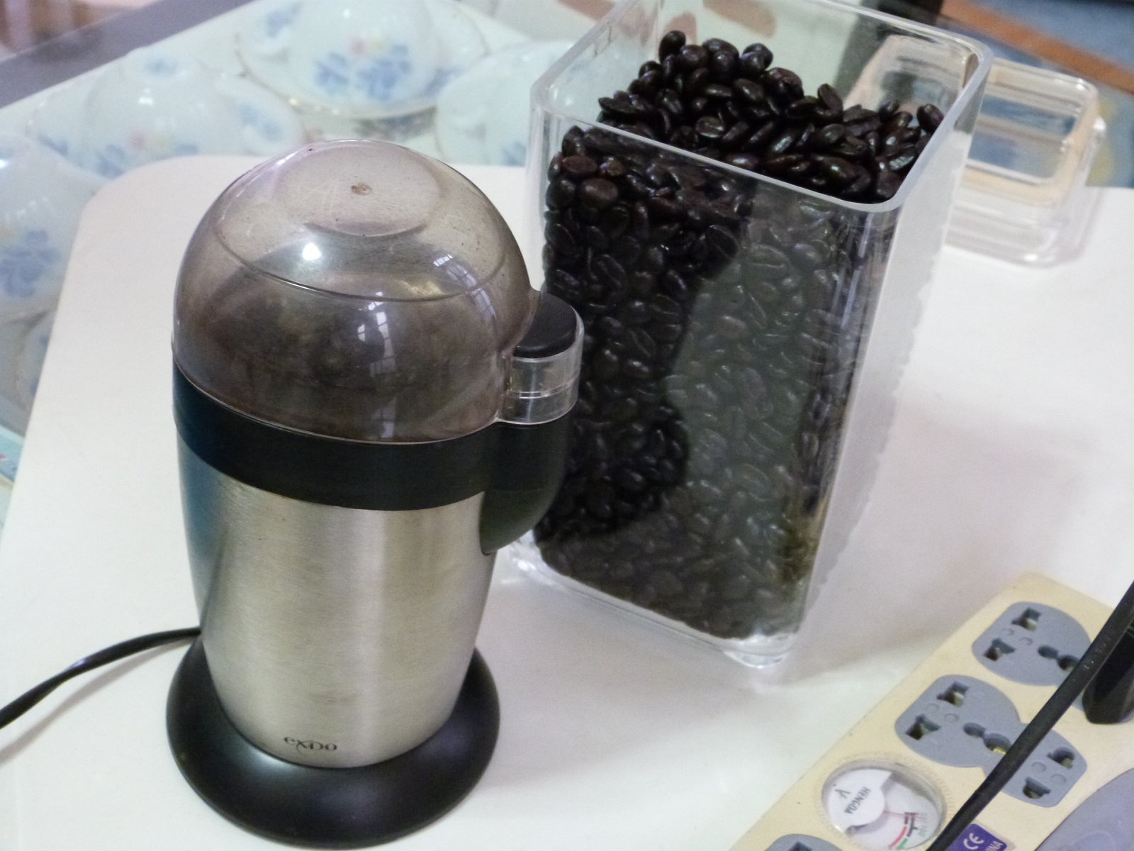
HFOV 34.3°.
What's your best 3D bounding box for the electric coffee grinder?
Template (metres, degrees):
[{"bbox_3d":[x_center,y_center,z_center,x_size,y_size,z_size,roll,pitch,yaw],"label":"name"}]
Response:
[{"bbox_3d":[-0.054,0.017,0.492,0.111,0.183,0.099,16,38,9],"label":"electric coffee grinder"}]

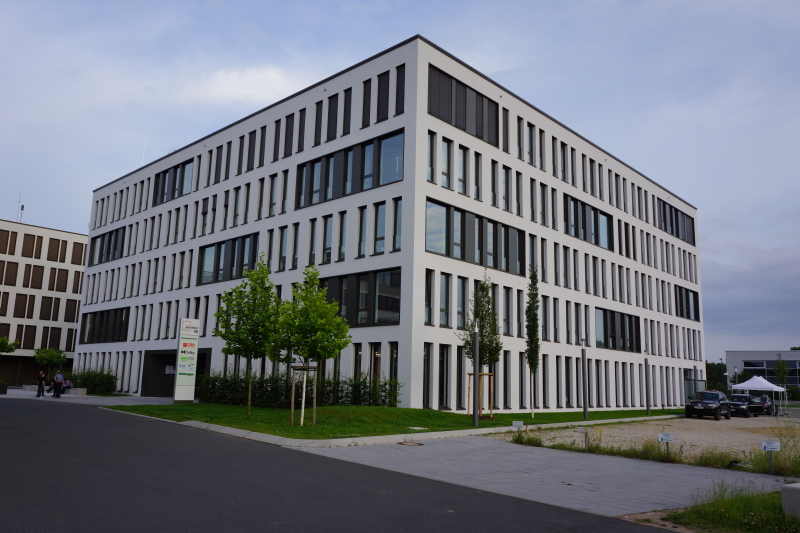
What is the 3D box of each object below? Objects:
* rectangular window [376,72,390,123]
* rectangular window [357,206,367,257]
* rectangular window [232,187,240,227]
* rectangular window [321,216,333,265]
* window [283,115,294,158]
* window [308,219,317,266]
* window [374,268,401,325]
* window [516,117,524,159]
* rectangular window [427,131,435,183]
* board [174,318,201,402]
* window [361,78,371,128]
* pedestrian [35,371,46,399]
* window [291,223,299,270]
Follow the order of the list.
[{"bbox_3d":[-0.854,-8.999,32.104,0.868,2.684,0.200,-8,-14,42],"label":"rectangular window"},{"bbox_3d":[-1.950,-1.772,31.534,0.644,2.698,0.200,-8,-14,42],"label":"rectangular window"},{"bbox_3d":[-10.951,-3.957,40.268,0.891,2.770,0.200,-9,-15,42],"label":"rectangular window"},{"bbox_3d":[-4.025,-1.454,33.399,0.900,2.706,0.200,-8,-14,42],"label":"rectangular window"},{"bbox_3d":[-6.871,-8.113,37.398,0.913,2.770,0.200,-9,-15,42],"label":"window"},{"bbox_3d":[-4.947,-1.341,34.110,0.661,2.770,0.200,-9,-15,42],"label":"window"},{"bbox_3d":[-0.555,1.525,29.566,1.790,2.800,0.200,-8,-15,42],"label":"window"},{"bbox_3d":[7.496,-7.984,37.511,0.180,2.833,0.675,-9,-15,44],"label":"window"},{"bbox_3d":[1.606,-5.543,30.508,0.200,2.770,0.665,-9,-16,44],"label":"rectangular window"},{"bbox_3d":[-12.803,5.708,36.175,1.130,4.950,0.270,9,-13,-36],"label":"board"},{"bbox_3d":[-1.779,-8.875,32.837,0.665,2.770,0.200,-9,-15,42],"label":"window"},{"bbox_3d":[-24.419,8.064,40.950,0.450,1.760,0.520,4,-11,-14],"label":"pedestrian"},{"bbox_3d":[-6.106,-1.185,35.189,0.641,2.779,0.200,-8,-15,42],"label":"window"}]

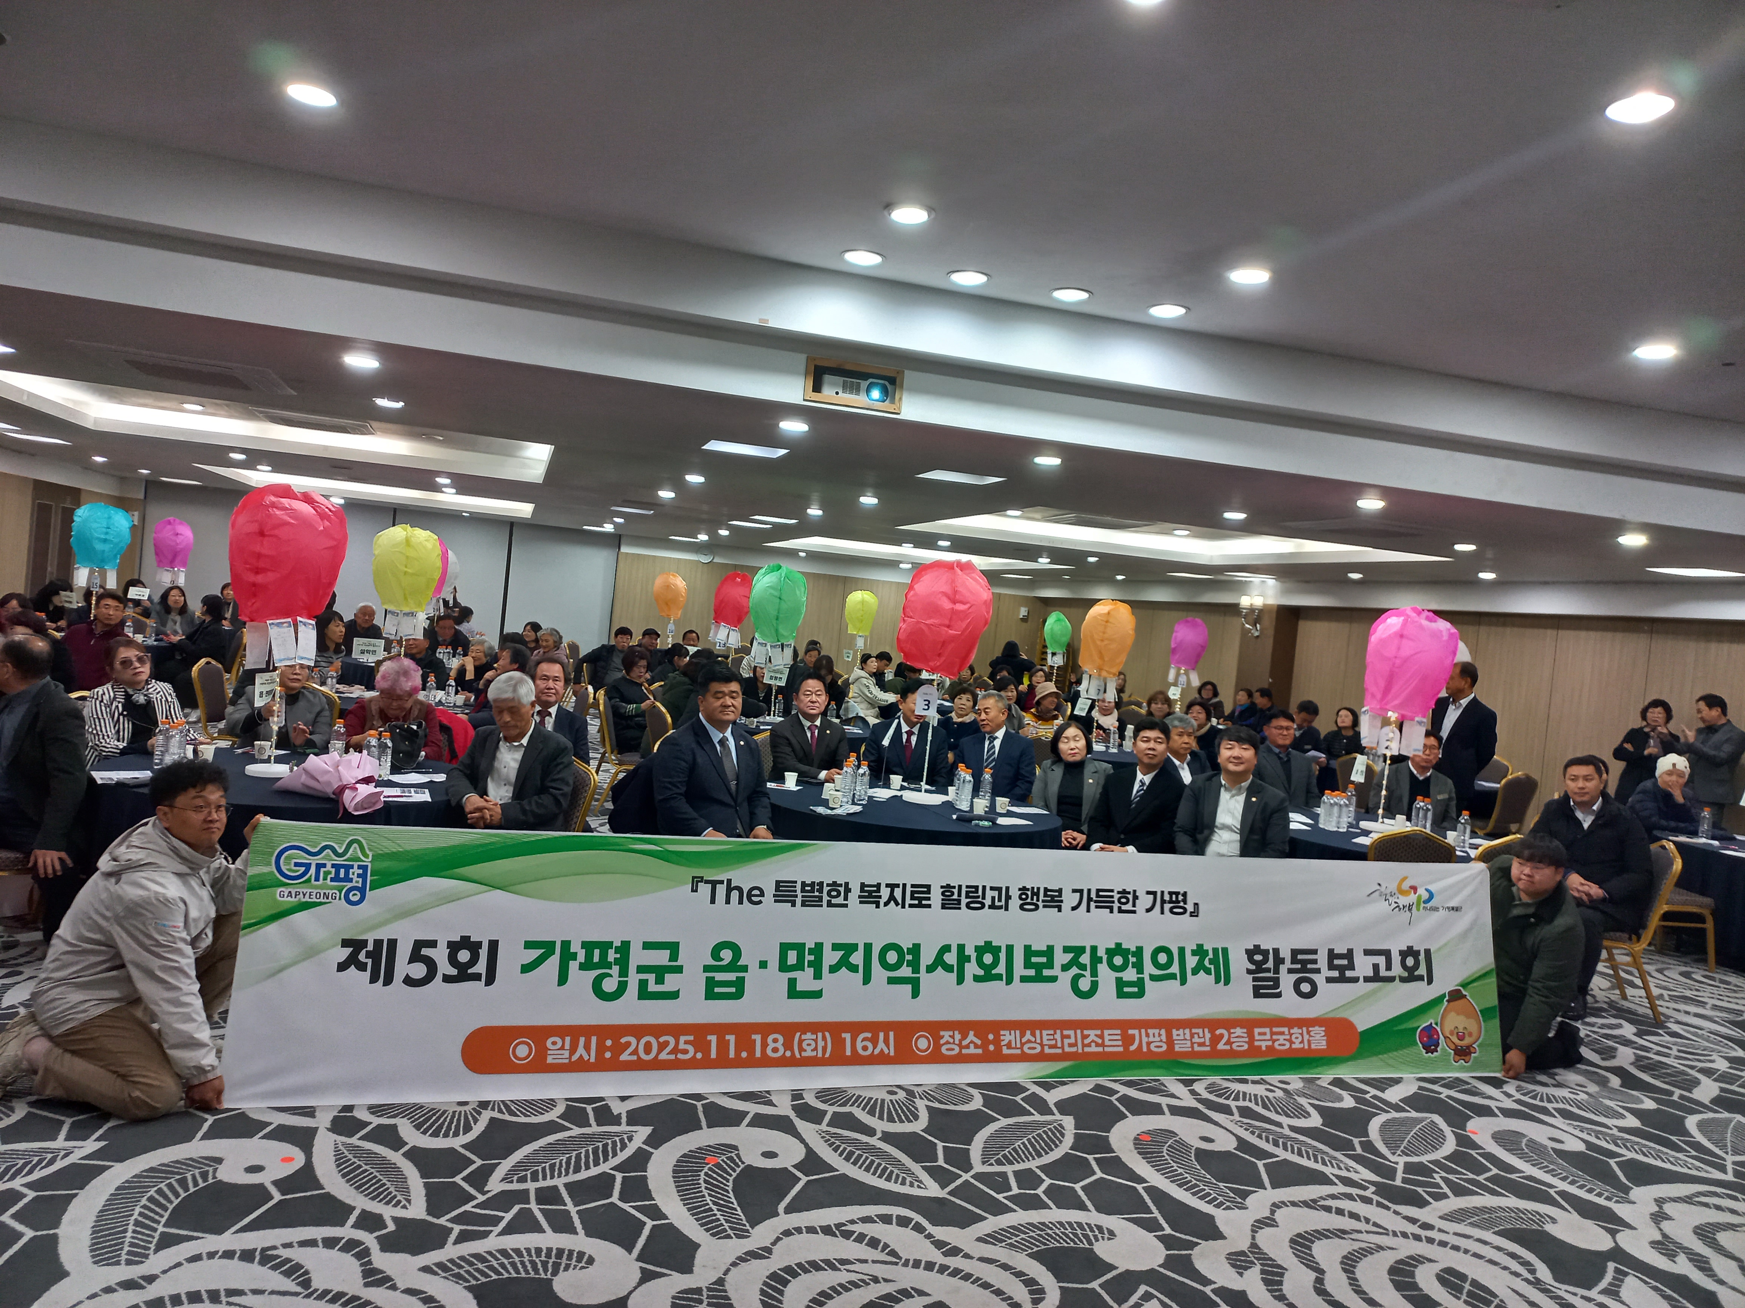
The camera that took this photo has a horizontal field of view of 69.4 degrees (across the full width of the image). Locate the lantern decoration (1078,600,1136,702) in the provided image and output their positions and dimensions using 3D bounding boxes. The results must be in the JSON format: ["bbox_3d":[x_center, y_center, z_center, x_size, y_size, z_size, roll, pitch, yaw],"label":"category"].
[{"bbox_3d":[2.090,-0.030,11.200,0.490,0.880,0.490,5,2,-17],"label":"lantern decoration"}]

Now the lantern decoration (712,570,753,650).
[{"bbox_3d":[-1.749,-0.560,15.700,0.490,0.920,0.490,5,2,-17],"label":"lantern decoration"}]

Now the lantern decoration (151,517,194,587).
[{"bbox_3d":[-8.943,-1.301,16.100,0.490,0.880,0.490,4,2,-29],"label":"lantern decoration"}]

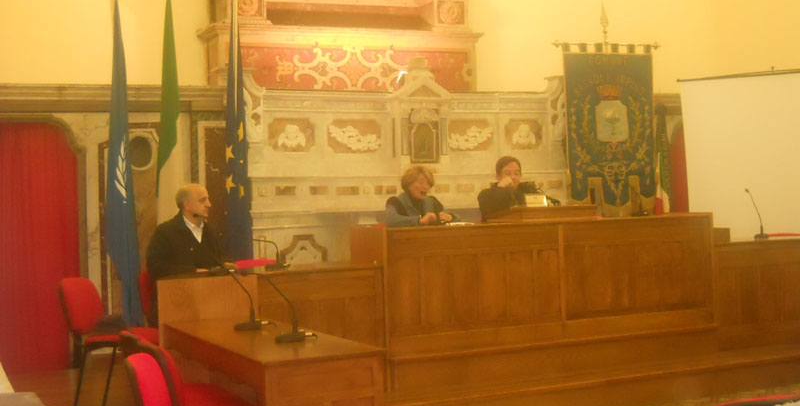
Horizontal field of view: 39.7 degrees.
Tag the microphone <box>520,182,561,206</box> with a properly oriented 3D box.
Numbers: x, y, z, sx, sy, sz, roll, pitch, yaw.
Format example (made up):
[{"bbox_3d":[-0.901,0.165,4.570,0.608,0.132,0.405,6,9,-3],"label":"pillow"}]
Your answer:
[{"bbox_3d":[0.976,-0.066,7.650,0.260,0.170,0.100,-2,0,41],"label":"microphone"}]

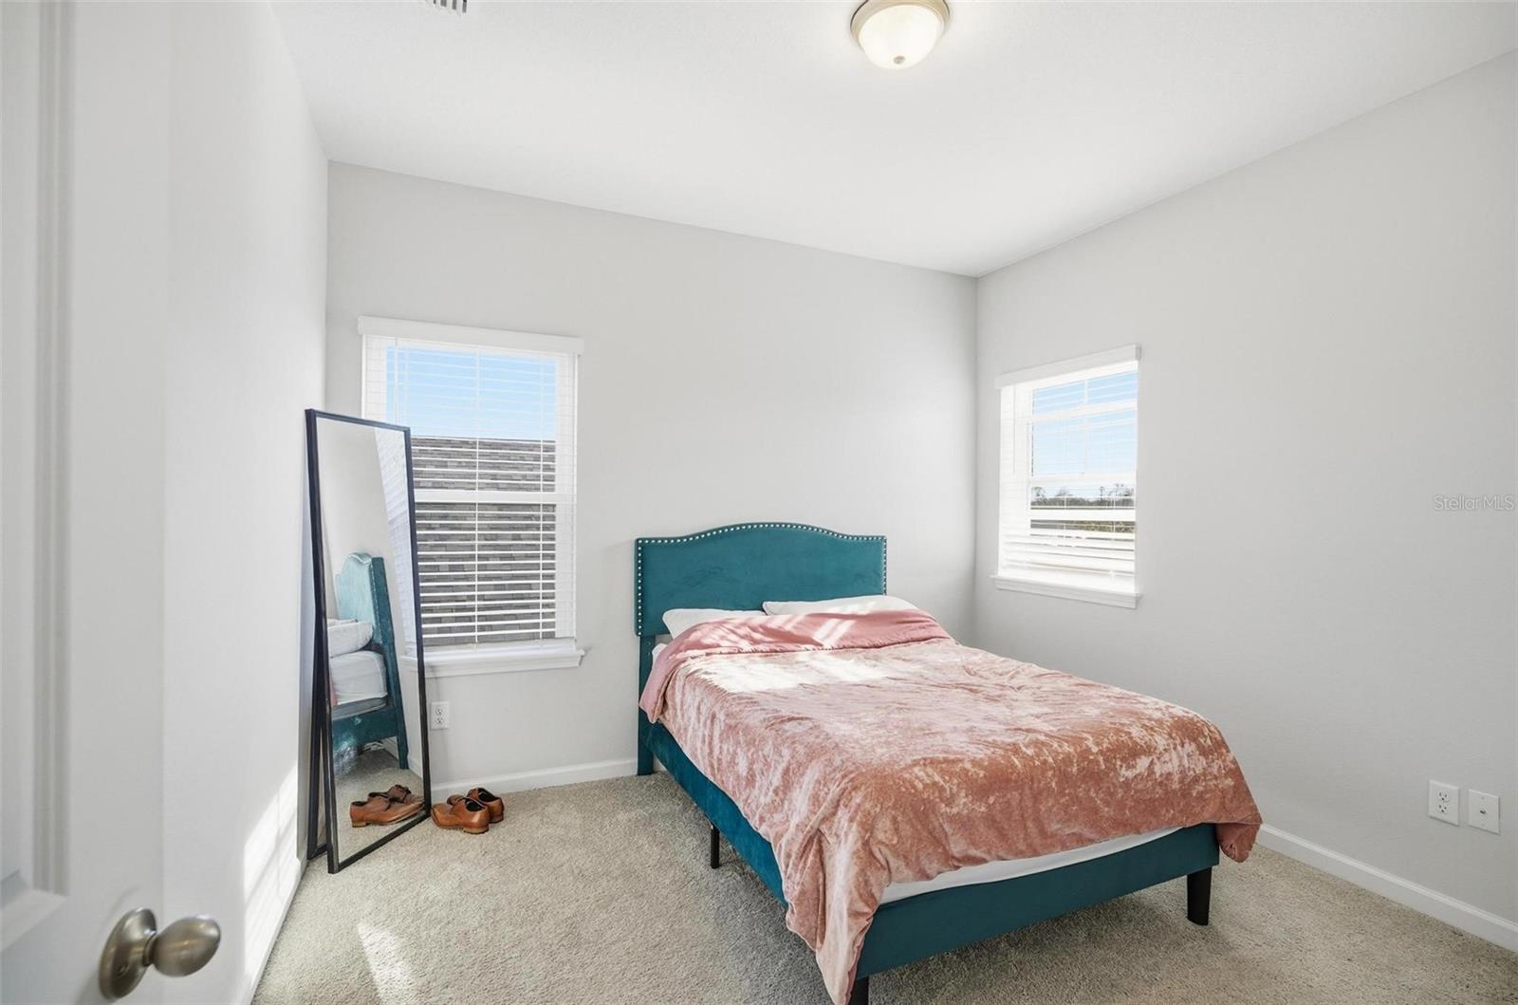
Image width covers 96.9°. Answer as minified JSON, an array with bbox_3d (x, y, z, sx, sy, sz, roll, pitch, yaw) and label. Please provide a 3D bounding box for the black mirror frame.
[{"bbox_3d":[-1.562,0.503,2.669,0.170,1.665,0.460,-2,0,16],"label":"black mirror frame"}]

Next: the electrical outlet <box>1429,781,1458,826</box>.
[{"bbox_3d":[2.224,0.976,2.187,0.008,0.117,0.071,0,0,-24],"label":"electrical outlet"}]

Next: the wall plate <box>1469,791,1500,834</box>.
[{"bbox_3d":[2.263,0.966,2.101,0.008,0.115,0.070,0,0,-24],"label":"wall plate"}]

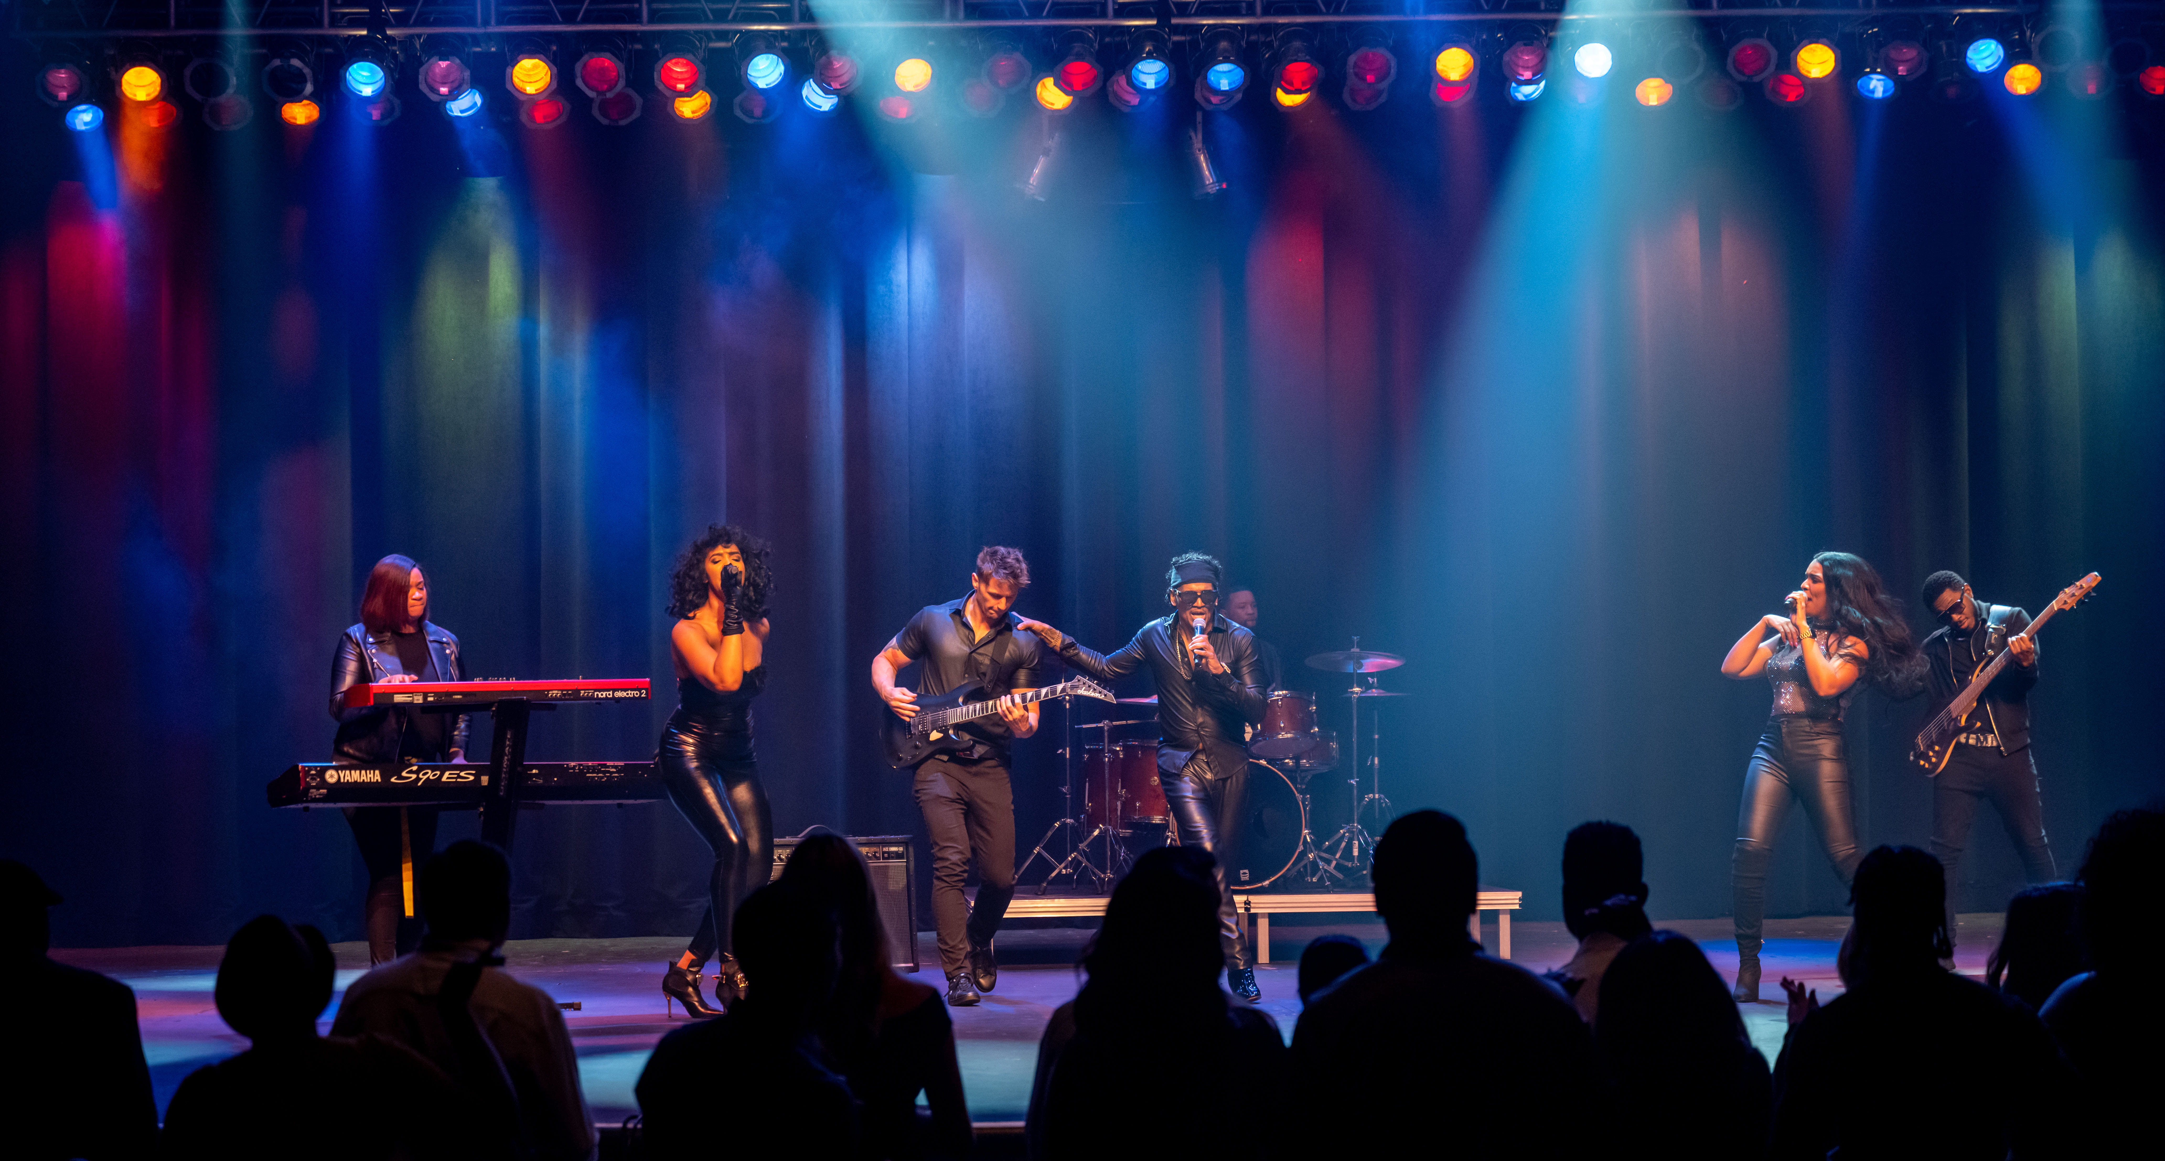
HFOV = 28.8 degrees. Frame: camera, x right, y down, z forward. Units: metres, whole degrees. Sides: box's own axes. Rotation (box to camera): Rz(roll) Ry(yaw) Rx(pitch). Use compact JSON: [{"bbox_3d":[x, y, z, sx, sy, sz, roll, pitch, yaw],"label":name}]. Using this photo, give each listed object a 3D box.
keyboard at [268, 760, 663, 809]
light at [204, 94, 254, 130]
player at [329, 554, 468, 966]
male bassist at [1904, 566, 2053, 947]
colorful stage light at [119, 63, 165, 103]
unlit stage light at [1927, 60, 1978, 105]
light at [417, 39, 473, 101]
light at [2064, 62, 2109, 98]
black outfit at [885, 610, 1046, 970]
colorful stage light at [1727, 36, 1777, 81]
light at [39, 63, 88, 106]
[{"bbox_3d":[-2.218,0.746,15.472,1.460,0.155,0.385,1,-3,-29],"label":"keyboard"},{"bbox_3d":[-3.815,-2.132,18.846,0.220,0.220,0.250,0,40,0],"label":"light"},{"bbox_3d":[-2.618,0.753,16.150,0.520,1.700,0.460,0,-2,-20],"label":"player"},{"bbox_3d":[3.837,0.807,18.000,0.660,1.710,0.480,-1,-2,10],"label":"male bassist"},{"bbox_3d":[-4.513,-2.459,20.287,0.240,0.240,0.320,0,38,0],"label":"colorful stage light"},{"bbox_3d":[4.258,-2.491,20.689,0.240,0.240,0.320,0,36,0],"label":"unlit stage light"},{"bbox_3d":[-3.204,-2.608,21.241,0.260,0.270,0.340,-1,34,-4],"label":"light"},{"bbox_3d":[5.155,-2.646,21.683,0.250,0.290,0.250,-1,-46,3],"label":"light"},{"bbox_3d":[-0.432,0.768,15.600,0.560,1.400,0.420,0,-1,-9],"label":"black outfit"},{"bbox_3d":[3.214,-2.559,20.293,0.240,0.240,0.320,0,32,0],"label":"colorful stage light"},{"bbox_3d":[-5.135,-2.569,21.294,0.250,0.250,0.290,0,36,-4],"label":"light"}]

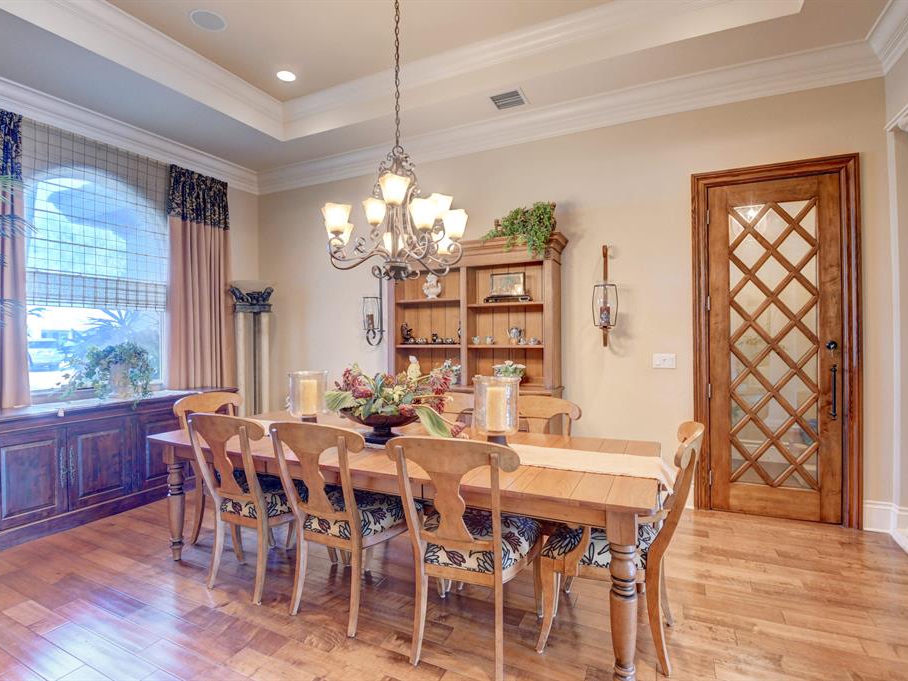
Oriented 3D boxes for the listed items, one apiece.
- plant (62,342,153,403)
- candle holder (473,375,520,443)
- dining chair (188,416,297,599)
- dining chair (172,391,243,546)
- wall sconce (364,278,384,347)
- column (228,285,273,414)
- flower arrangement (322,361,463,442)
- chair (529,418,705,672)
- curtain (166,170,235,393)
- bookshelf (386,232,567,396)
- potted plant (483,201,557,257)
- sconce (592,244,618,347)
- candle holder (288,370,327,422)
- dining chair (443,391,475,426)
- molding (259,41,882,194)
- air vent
[{"bbox_3d":[-2.795,0.251,3.465,0.400,0.480,0.550,-1,1,29],"label":"plant"},{"bbox_3d":[0.217,0.367,2.138,0.240,0.360,0.240,-1,1,23],"label":"candle holder"},{"bbox_3d":[-1.127,0.916,2.527,0.538,0.989,0.639,-1,0,25],"label":"dining chair"},{"bbox_3d":[-1.514,0.862,2.937,0.580,0.960,0.550,-1,1,28],"label":"dining chair"},{"bbox_3d":[-0.803,-0.346,4.234,0.180,0.800,0.260,-1,1,23],"label":"wall sconce"},{"bbox_3d":[-2.246,0.398,4.728,0.426,2.038,0.426,-1,0,22],"label":"column"},{"bbox_3d":[-0.401,0.389,2.699,0.812,0.507,0.528,-1,0,26],"label":"flower arrangement"},{"bbox_3d":[0.781,0.884,1.980,0.639,0.989,0.538,-1,0,26],"label":"chair"},{"bbox_3d":[-2.537,-0.172,4.295,0.150,2.990,0.600,-1,1,29],"label":"curtain"},{"bbox_3d":[0.155,0.242,3.750,1.620,2.130,0.430,-1,1,23],"label":"bookshelf"},{"bbox_3d":[0.571,-0.967,3.713,0.588,0.446,0.365,-1,0,22],"label":"potted plant"},{"bbox_3d":[1.198,-0.352,3.395,0.190,0.810,0.260,-1,1,23],"label":"sconce"},{"bbox_3d":[-1.070,0.445,3.104,0.254,0.416,0.254,-1,0,26],"label":"candle holder"},{"bbox_3d":[-0.154,0.898,3.163,0.538,0.979,0.639,-1,0,25],"label":"dining chair"},{"bbox_3d":[0.292,-1.895,3.989,5.772,0.201,0.139,-1,0,22],"label":"molding"},{"bbox_3d":[0.433,-1.889,3.366,0.260,0.025,0.250,-1,1,23],"label":"air vent"}]

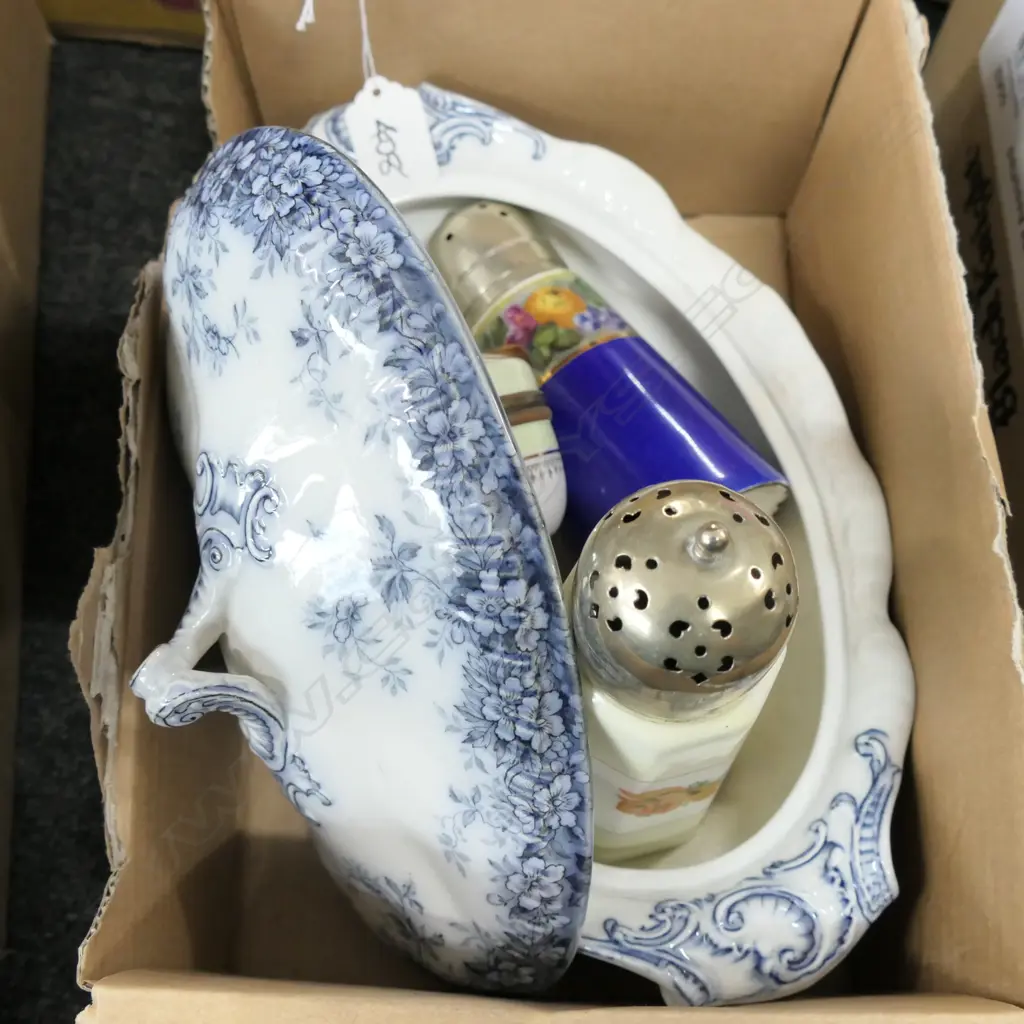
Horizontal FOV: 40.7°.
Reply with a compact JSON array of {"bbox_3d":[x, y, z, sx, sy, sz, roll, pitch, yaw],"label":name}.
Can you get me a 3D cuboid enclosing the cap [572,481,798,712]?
[{"bbox_3d":[0.045,0.015,0.337,0.058,0.052,0.058,2,64,-4],"label":"cap"}]

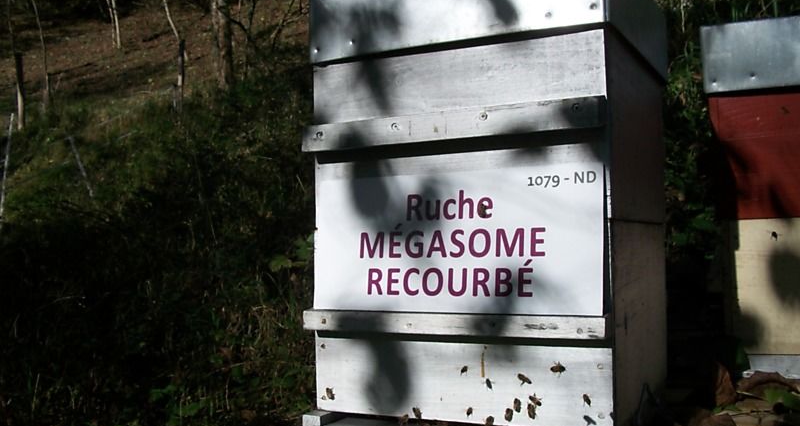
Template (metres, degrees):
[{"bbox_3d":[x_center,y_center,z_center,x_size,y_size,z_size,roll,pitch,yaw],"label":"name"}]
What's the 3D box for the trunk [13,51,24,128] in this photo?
[{"bbox_3d":[-5.155,-1.657,10.000,0.110,1.060,0.110,-3,1,-27],"label":"trunk"}]

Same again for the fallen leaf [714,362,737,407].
[{"bbox_3d":[0.497,0.262,1.130,0.036,0.068,0.035,-1,1,0],"label":"fallen leaf"}]

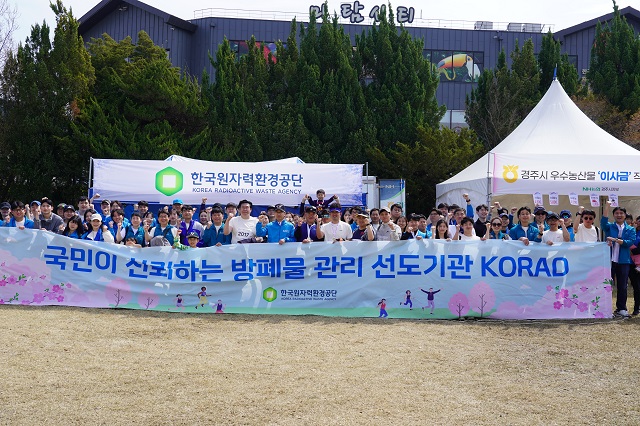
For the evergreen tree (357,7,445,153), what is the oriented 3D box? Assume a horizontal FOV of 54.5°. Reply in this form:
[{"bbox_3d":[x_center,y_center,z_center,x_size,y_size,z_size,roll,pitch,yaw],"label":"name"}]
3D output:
[{"bbox_3d":[3.240,-3.400,25.000,3.500,10.100,3.500,0,0,0],"label":"evergreen tree"}]

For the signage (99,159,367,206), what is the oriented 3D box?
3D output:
[{"bbox_3d":[-1.910,-0.640,13.600,5.850,0.950,0.060,0,0,-8],"label":"signage"}]

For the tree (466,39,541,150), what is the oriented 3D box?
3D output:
[{"bbox_3d":[7.800,-2.800,26.300,3.200,9.000,3.200,0,0,0],"label":"tree"}]

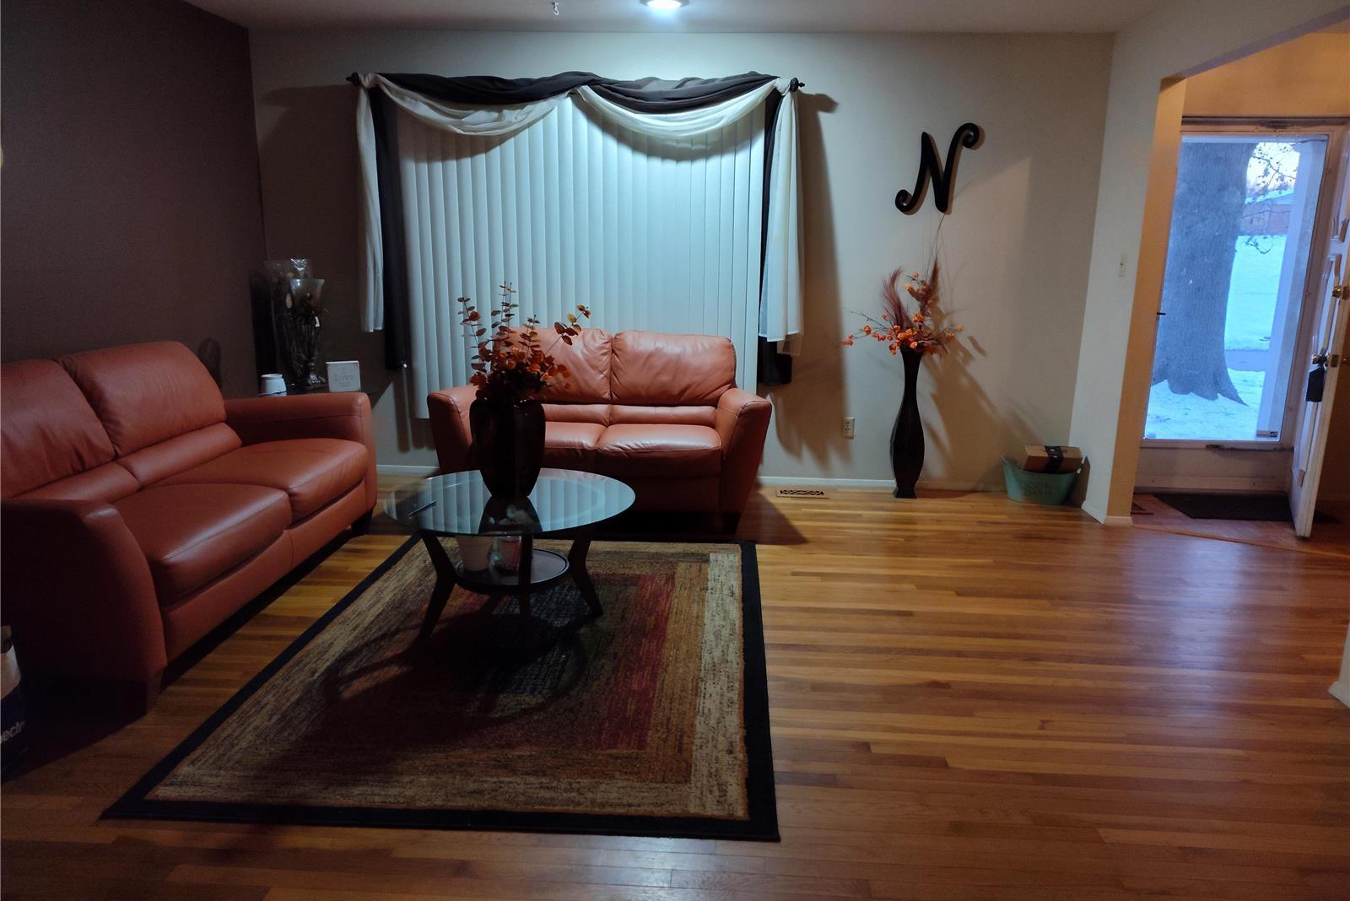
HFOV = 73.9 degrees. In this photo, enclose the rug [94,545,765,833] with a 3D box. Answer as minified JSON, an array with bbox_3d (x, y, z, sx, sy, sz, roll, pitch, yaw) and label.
[{"bbox_3d":[-0.493,0.659,3.150,1.600,0.012,2.160,2,13,3],"label":"rug"}]

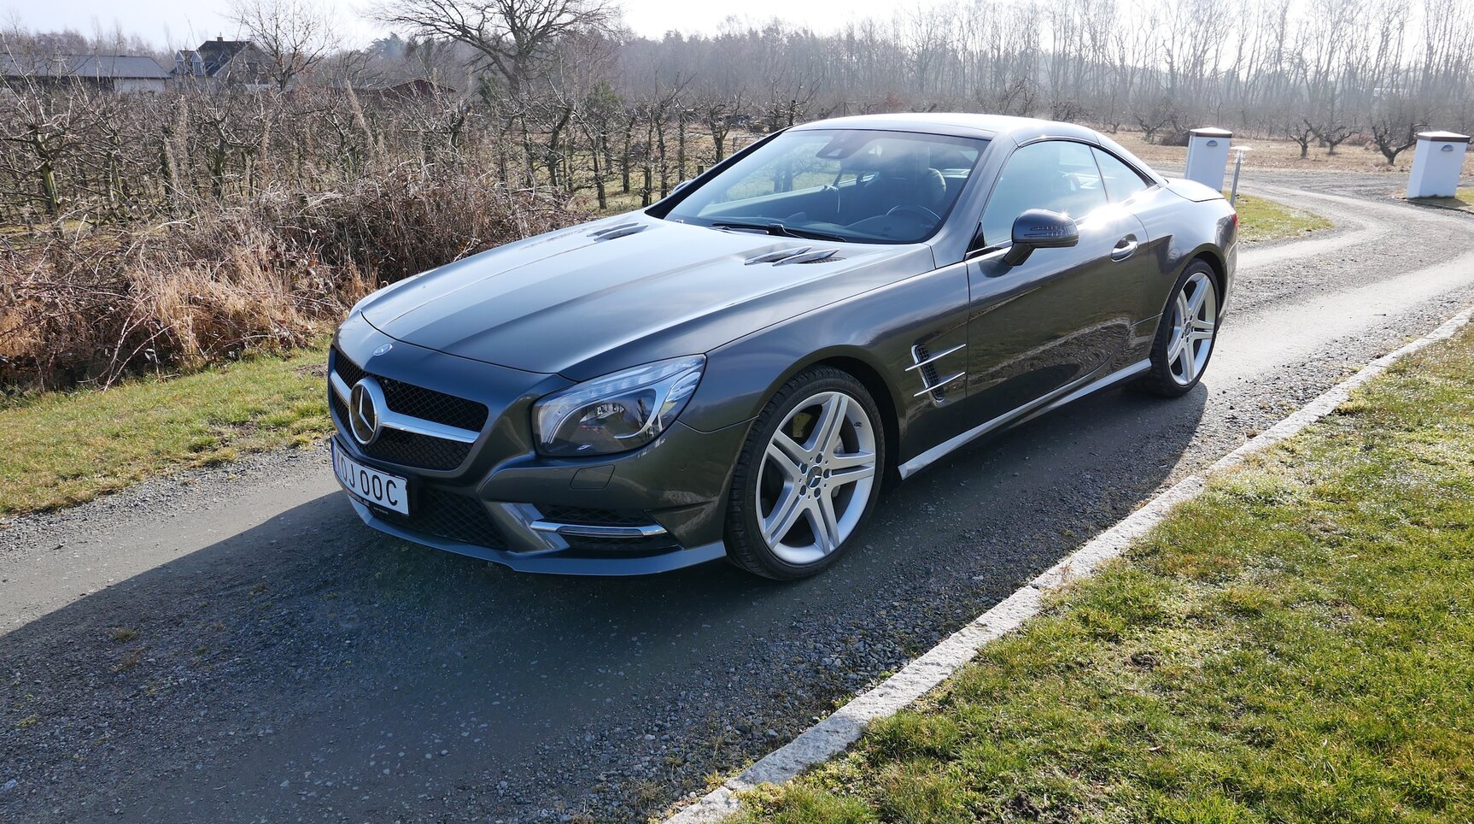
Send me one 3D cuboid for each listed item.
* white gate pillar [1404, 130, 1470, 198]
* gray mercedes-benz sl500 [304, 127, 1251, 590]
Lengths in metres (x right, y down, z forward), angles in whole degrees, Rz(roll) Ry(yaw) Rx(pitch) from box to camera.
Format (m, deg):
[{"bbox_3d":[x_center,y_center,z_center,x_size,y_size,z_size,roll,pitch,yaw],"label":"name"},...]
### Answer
[{"bbox_3d":[12.048,-4.247,16.899,0.578,1.102,0.551,4,19,14],"label":"white gate pillar"},{"bbox_3d":[0.600,-0.622,4.244,4.610,1.310,1.950,-17,25,-41],"label":"gray mercedes-benz sl500"}]

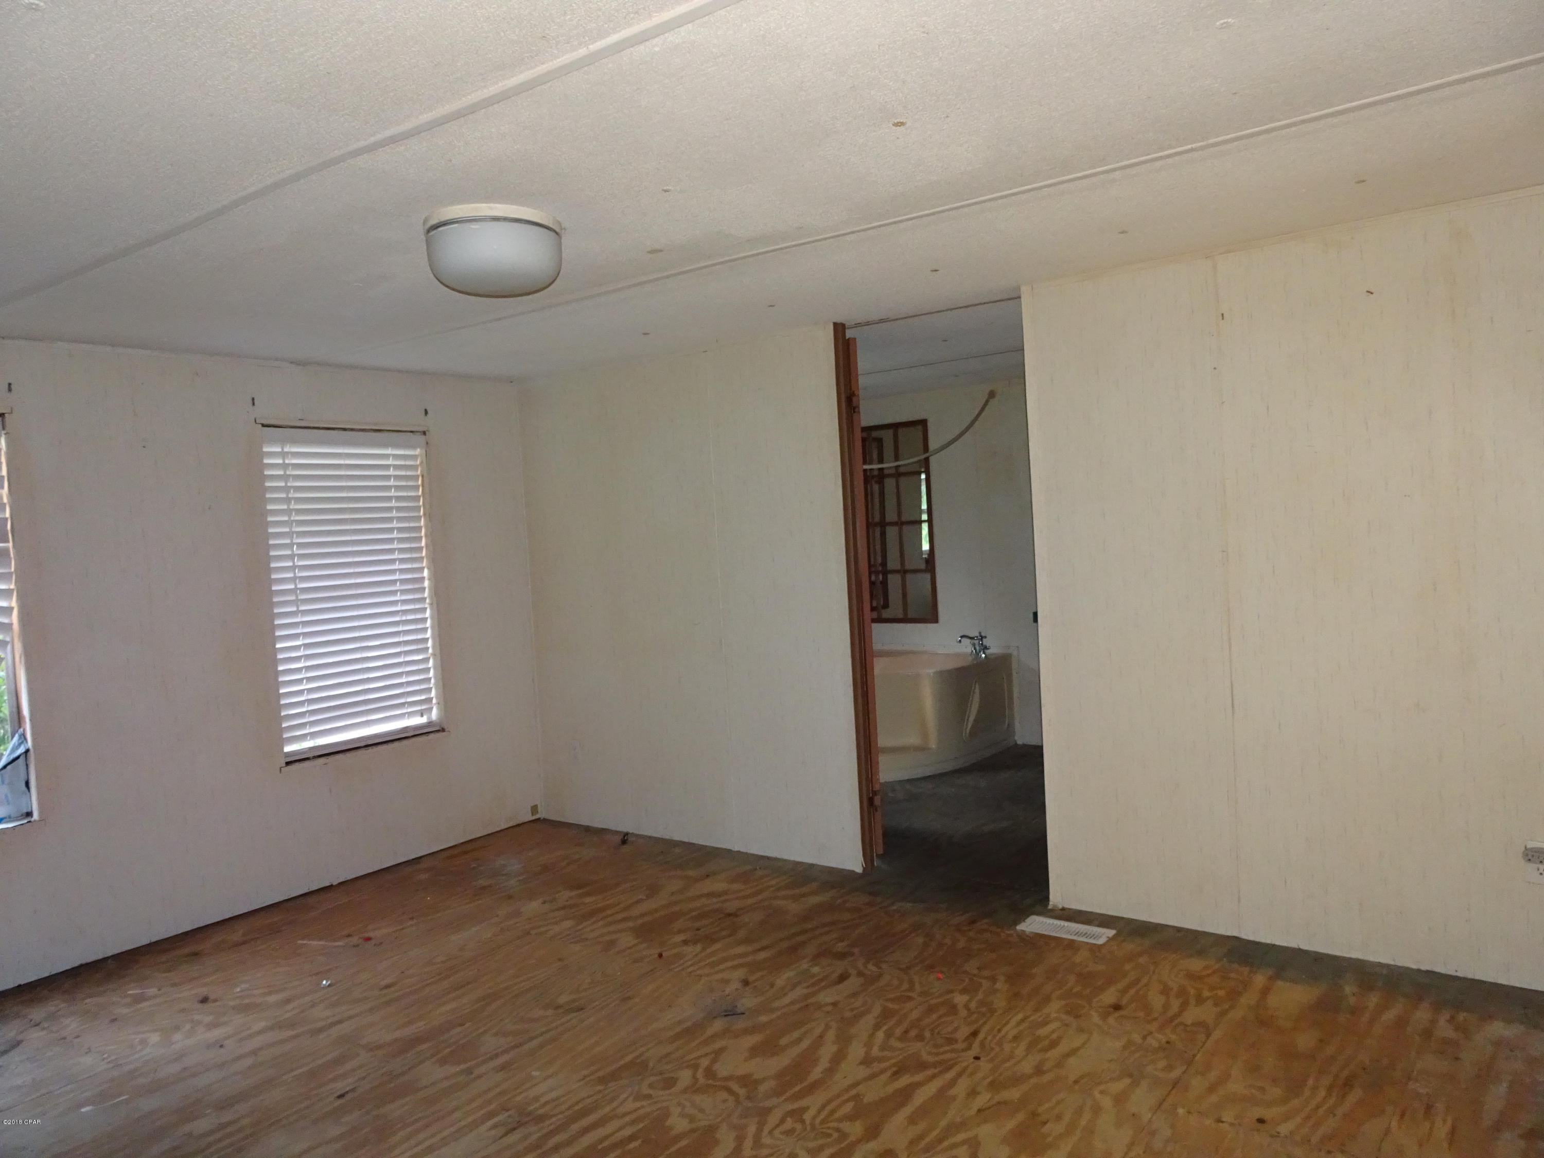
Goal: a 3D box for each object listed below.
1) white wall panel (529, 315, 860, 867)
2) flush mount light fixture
[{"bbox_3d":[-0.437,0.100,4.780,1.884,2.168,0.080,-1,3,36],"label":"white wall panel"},{"bbox_3d":[-0.679,-0.792,2.634,0.325,0.160,0.325,-3,3,0],"label":"flush mount light fixture"}]

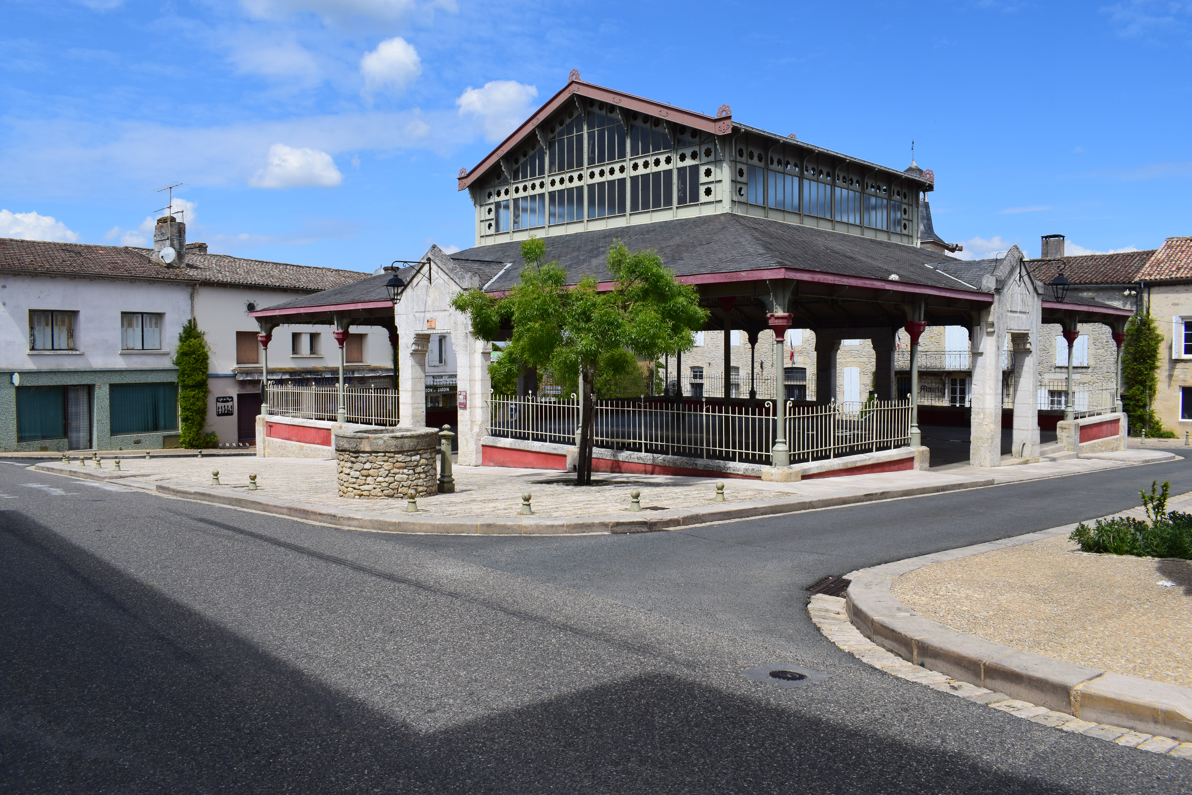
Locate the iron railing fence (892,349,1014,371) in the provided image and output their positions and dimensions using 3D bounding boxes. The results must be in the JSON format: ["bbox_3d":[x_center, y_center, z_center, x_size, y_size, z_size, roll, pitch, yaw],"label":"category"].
[{"bbox_3d":[17.782,-1.844,44.800,6.200,1.000,0.600,0,3,3],"label":"iron railing fence"}]

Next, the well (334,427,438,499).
[{"bbox_3d":[-3.179,1.006,13.595,1.590,0.914,1.590,0,3,0],"label":"well"}]

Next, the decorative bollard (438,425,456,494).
[{"bbox_3d":[-2.246,0.921,13.488,0.245,1.028,0.245,-2,3,-37],"label":"decorative bollard"}]

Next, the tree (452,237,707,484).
[{"bbox_3d":[-0.272,-0.605,14.893,4.240,4.134,3.975,0,3,0],"label":"tree"}]

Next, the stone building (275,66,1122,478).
[{"bbox_3d":[3.319,-3.824,29.558,20.431,11.130,21.041,3,4,45],"label":"stone building"}]

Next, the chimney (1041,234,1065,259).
[{"bbox_3d":[23.785,-7.851,46.500,1.000,1.280,0.750,3,4,45],"label":"chimney"}]

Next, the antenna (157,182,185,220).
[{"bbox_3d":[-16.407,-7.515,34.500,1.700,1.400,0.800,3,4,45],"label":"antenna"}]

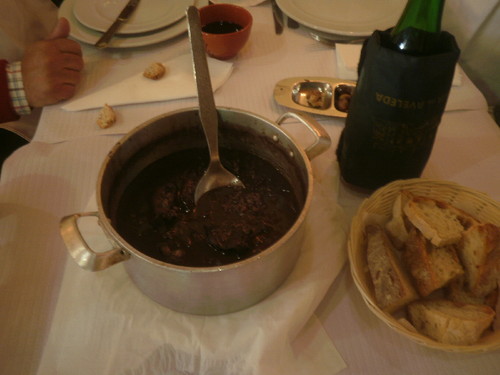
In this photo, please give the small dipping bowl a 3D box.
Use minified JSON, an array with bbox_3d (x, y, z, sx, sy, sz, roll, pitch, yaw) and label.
[{"bbox_3d":[-0.042,-0.255,0.749,0.093,0.061,0.093,1,51,-1],"label":"small dipping bowl"}]

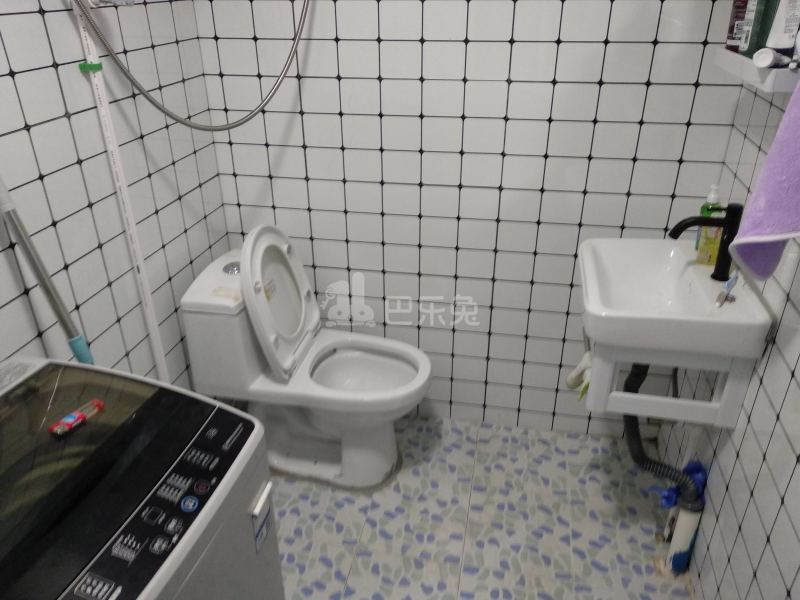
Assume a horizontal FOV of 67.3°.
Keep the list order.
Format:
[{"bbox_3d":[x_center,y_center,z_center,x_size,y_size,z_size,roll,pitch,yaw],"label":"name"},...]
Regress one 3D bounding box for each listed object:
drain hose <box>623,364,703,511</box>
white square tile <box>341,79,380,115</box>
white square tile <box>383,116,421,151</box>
[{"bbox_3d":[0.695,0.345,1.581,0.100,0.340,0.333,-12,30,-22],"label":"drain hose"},{"bbox_3d":[-0.114,-0.586,1.733,0.118,0.098,0.010,5,28,10],"label":"white square tile"},{"bbox_3d":[0.005,-0.490,1.767,0.119,0.100,0.010,5,28,10],"label":"white square tile"}]

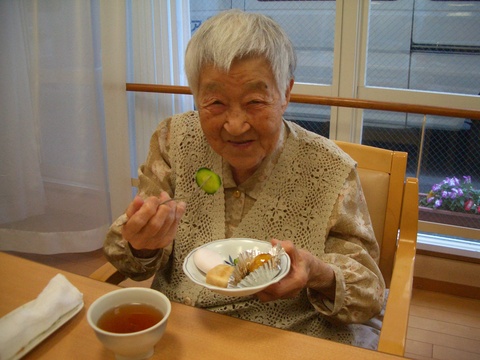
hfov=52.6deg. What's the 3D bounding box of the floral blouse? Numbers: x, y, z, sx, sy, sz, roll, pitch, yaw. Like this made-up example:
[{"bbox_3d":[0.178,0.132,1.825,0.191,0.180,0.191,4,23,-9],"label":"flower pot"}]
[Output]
[{"bbox_3d":[0.046,0.104,0.912,0.470,0.480,0.380,8,19,19],"label":"floral blouse"}]

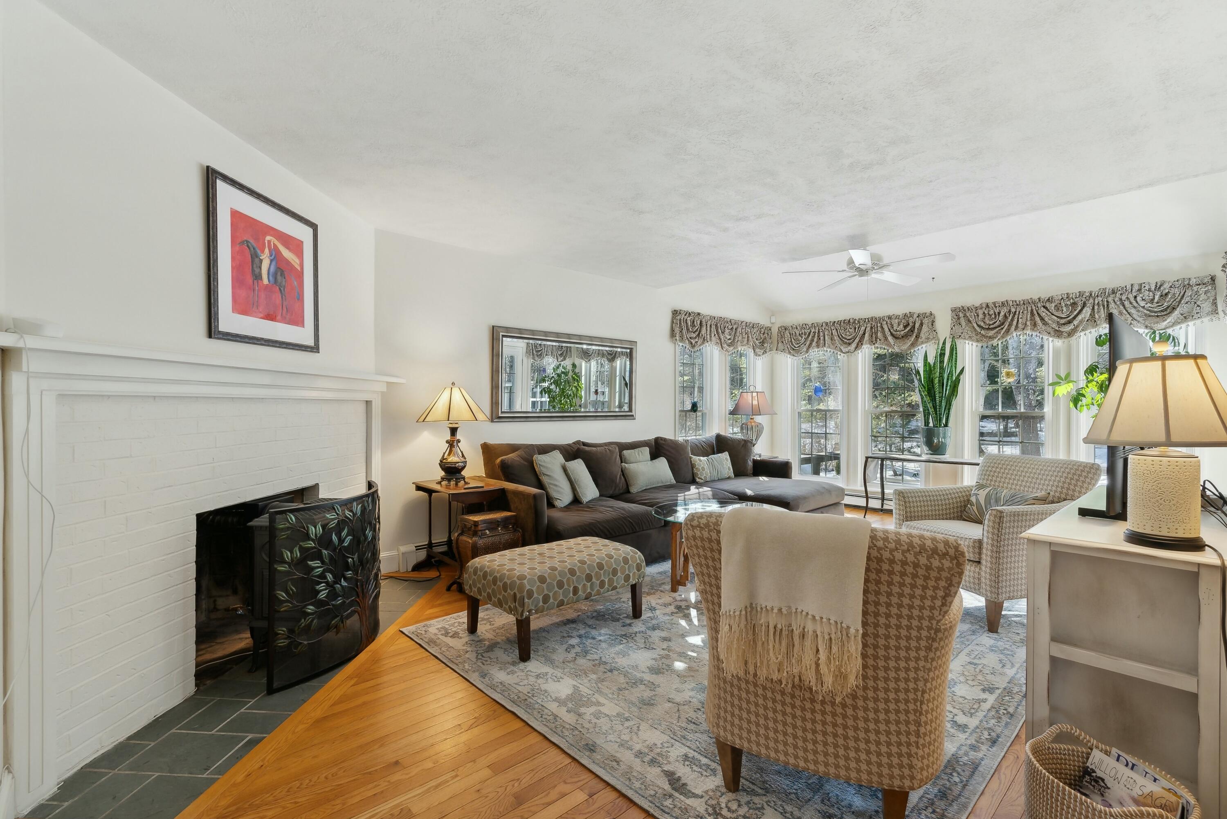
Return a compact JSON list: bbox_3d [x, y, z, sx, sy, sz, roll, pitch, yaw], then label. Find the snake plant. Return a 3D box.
[{"bbox_3d":[3.306,-0.249,5.533,0.460,0.940,0.500,0,0,-42],"label":"snake plant"}]

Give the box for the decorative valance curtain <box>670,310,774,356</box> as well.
[{"bbox_3d":[1.356,-0.860,6.499,2.040,0.450,0.150,0,0,-42],"label":"decorative valance curtain"}]

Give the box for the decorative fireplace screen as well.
[{"bbox_3d":[-1.340,0.797,2.736,0.200,0.756,0.980,0,0,-1],"label":"decorative fireplace screen"}]

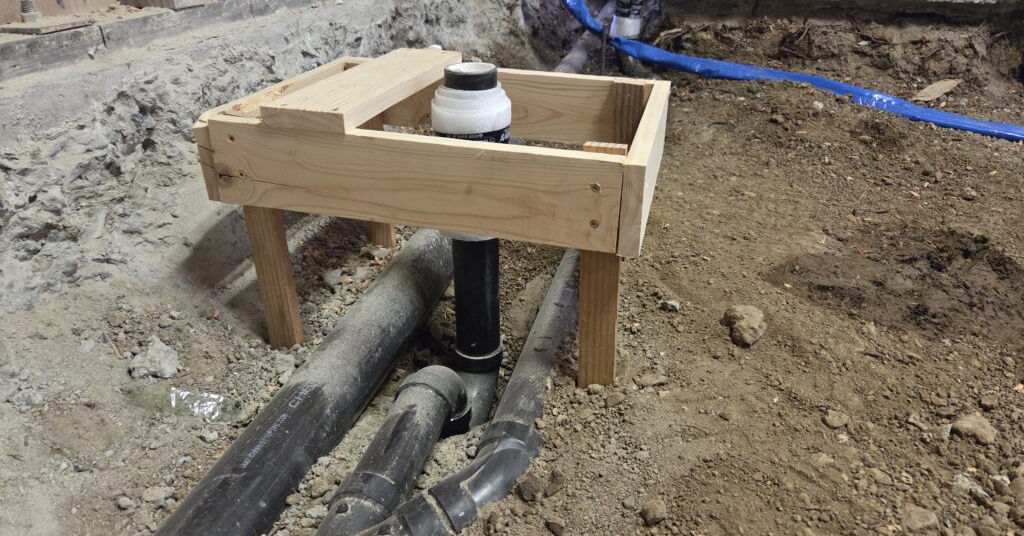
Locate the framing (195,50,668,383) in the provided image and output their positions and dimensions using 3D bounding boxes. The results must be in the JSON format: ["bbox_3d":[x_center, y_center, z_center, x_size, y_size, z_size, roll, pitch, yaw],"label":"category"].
[{"bbox_3d":[-0.062,-0.080,0.843,0.456,0.299,0.338,8,29,13],"label":"framing"}]

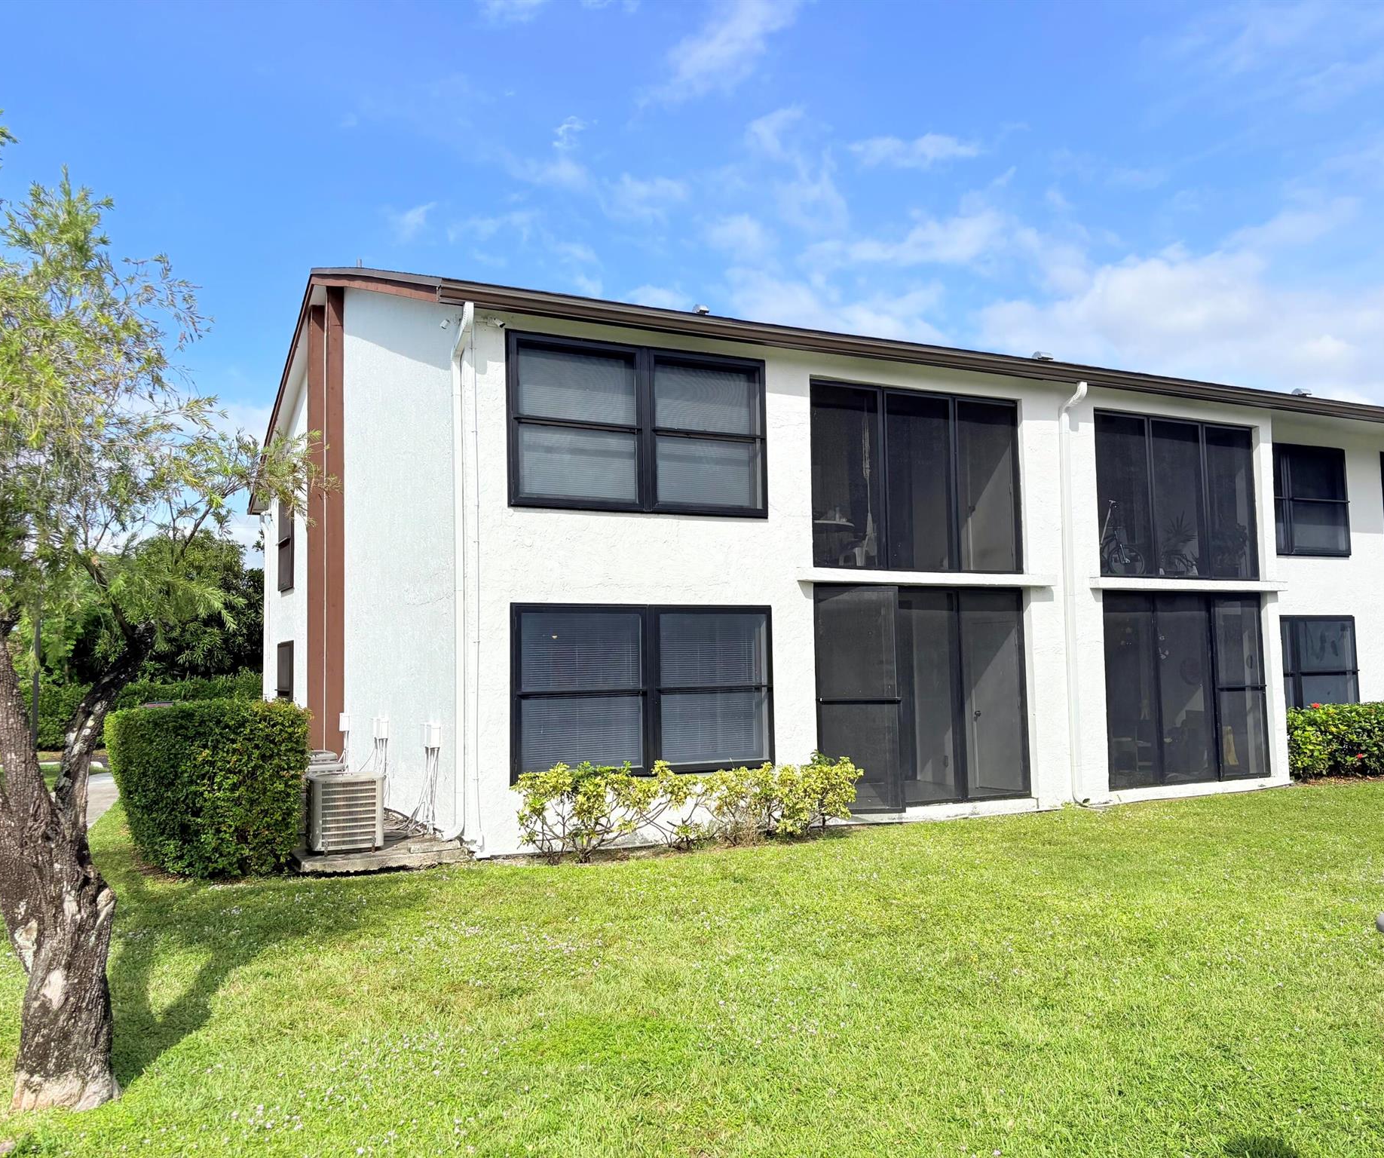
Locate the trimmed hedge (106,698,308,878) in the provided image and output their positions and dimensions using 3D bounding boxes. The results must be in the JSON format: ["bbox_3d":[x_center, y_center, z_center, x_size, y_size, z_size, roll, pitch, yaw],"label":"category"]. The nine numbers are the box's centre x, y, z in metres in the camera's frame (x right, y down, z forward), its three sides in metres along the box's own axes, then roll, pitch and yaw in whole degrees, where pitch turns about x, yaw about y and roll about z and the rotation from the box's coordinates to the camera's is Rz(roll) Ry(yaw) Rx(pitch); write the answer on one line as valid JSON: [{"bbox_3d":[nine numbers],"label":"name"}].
[{"bbox_3d":[-4.336,1.812,10.355,1.530,1.410,1.800,1,-5,-27],"label":"trimmed hedge"}]

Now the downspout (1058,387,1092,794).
[{"bbox_3d":[4.577,0.162,13.675,0.100,4.960,0.400,1,-5,-27],"label":"downspout"}]

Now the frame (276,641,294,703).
[{"bbox_3d":[-7.068,1.920,20.164,0.120,1.670,1.500,1,-5,-27],"label":"frame"}]

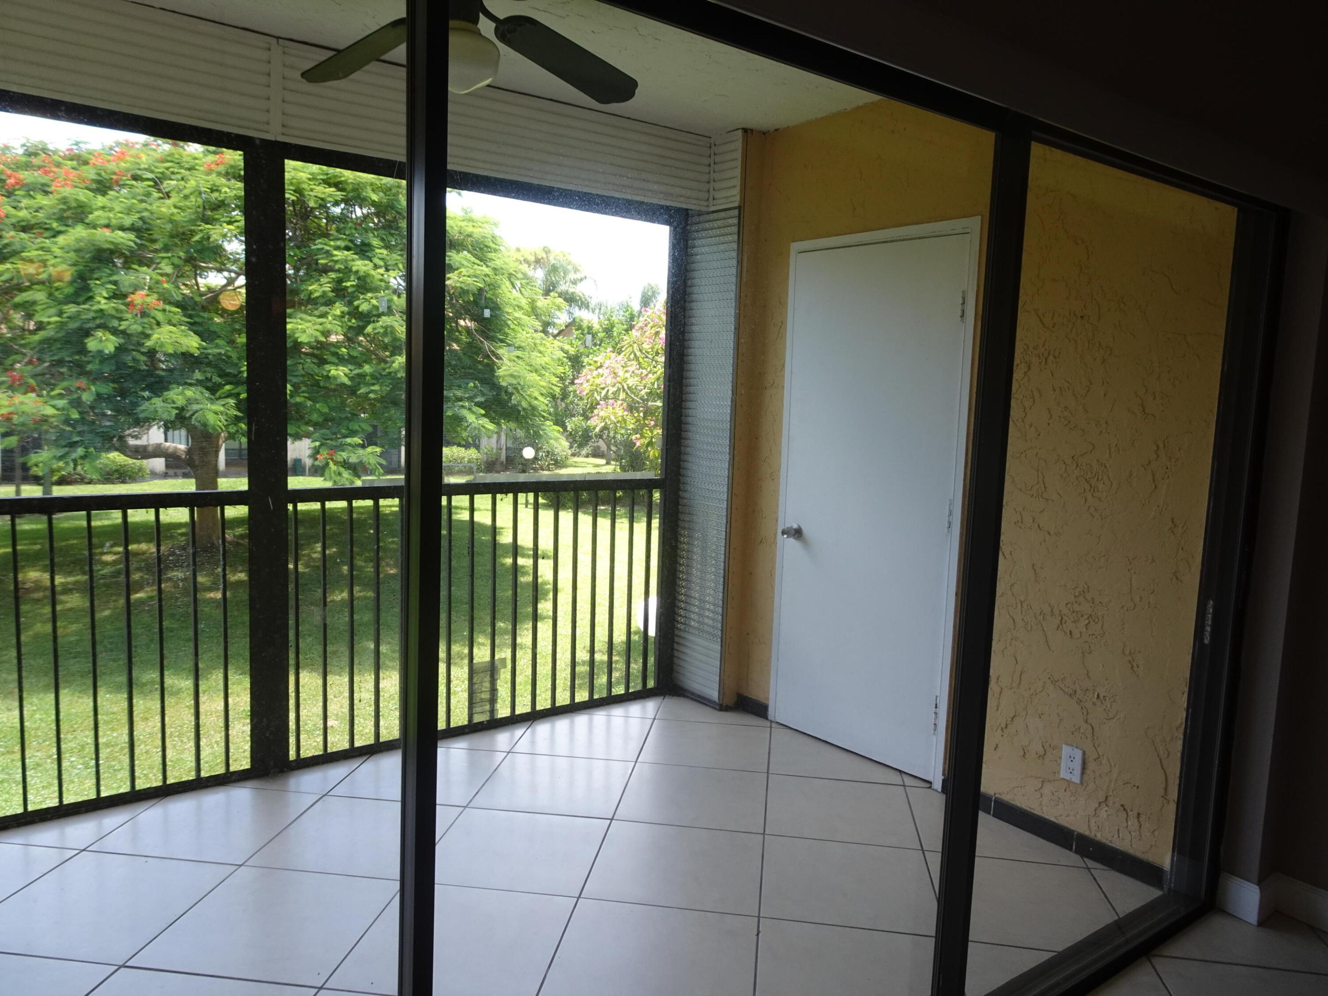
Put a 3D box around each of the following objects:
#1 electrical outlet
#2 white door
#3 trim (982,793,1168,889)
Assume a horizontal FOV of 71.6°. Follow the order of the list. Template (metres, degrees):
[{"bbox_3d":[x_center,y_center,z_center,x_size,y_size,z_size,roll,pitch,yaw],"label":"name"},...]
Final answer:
[{"bbox_3d":[1.335,0.871,3.011,0.010,0.115,0.070,-4,9,-38],"label":"electrical outlet"},{"bbox_3d":[0.790,0.027,3.664,0.050,2.050,0.853,-4,9,-38],"label":"white door"},{"bbox_3d":[1.305,1.117,3.076,0.015,0.075,0.721,-4,9,-38],"label":"trim"}]

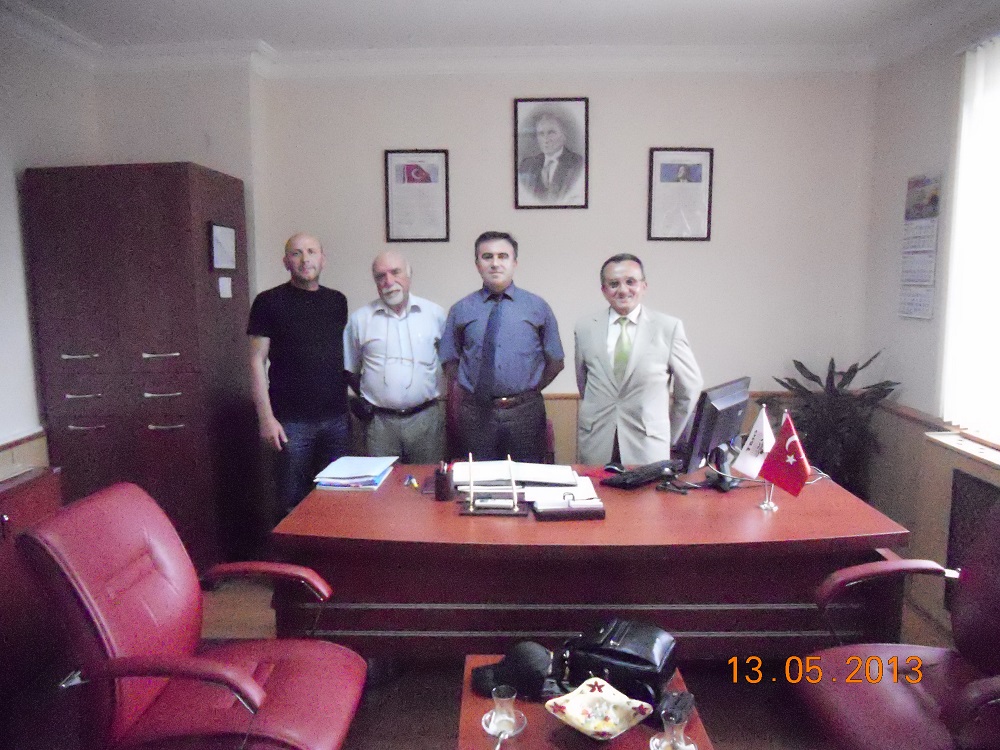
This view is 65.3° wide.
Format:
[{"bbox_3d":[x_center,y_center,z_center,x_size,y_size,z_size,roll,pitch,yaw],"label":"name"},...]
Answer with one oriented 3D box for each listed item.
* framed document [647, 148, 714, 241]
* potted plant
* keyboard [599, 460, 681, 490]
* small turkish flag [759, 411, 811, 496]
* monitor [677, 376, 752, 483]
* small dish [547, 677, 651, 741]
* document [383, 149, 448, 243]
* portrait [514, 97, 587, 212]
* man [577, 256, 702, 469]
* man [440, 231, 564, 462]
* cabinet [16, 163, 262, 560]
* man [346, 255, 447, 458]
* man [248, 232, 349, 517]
[{"bbox_3d":[1.052,-1.047,4.528,0.369,0.530,0.030,0,7,1],"label":"framed document"},{"bbox_3d":[1.638,0.470,3.896,0.580,1.173,0.550,0,9,0],"label":"potted plant"},{"bbox_3d":[0.569,0.400,3.137,0.155,0.030,0.440,7,11,39],"label":"keyboard"},{"bbox_3d":[0.997,0.275,2.733,0.180,0.290,0.070,1,9,6],"label":"small turkish flag"},{"bbox_3d":[0.882,0.228,3.077,0.180,0.389,0.437,7,11,39],"label":"monitor"},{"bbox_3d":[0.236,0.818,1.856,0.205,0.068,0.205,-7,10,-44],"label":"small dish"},{"bbox_3d":[-0.455,-0.976,4.251,0.350,0.491,0.025,0,9,2],"label":"document"},{"bbox_3d":[0.301,-1.280,4.506,0.424,0.626,0.030,0,7,1],"label":"portrait"},{"bbox_3d":[0.607,0.289,3.514,0.571,1.645,0.340,2,9,14],"label":"man"},{"bbox_3d":[0.011,0.240,3.509,0.551,1.745,0.340,0,7,1],"label":"man"},{"bbox_3d":[-1.834,-0.005,4.133,0.771,2.075,0.700,0,7,1],"label":"cabinet"},{"bbox_3d":[-0.464,0.275,3.569,0.481,1.661,0.350,-1,7,-4],"label":"man"},{"bbox_3d":[-1.003,0.170,3.951,0.525,1.750,0.320,-2,9,-11],"label":"man"}]

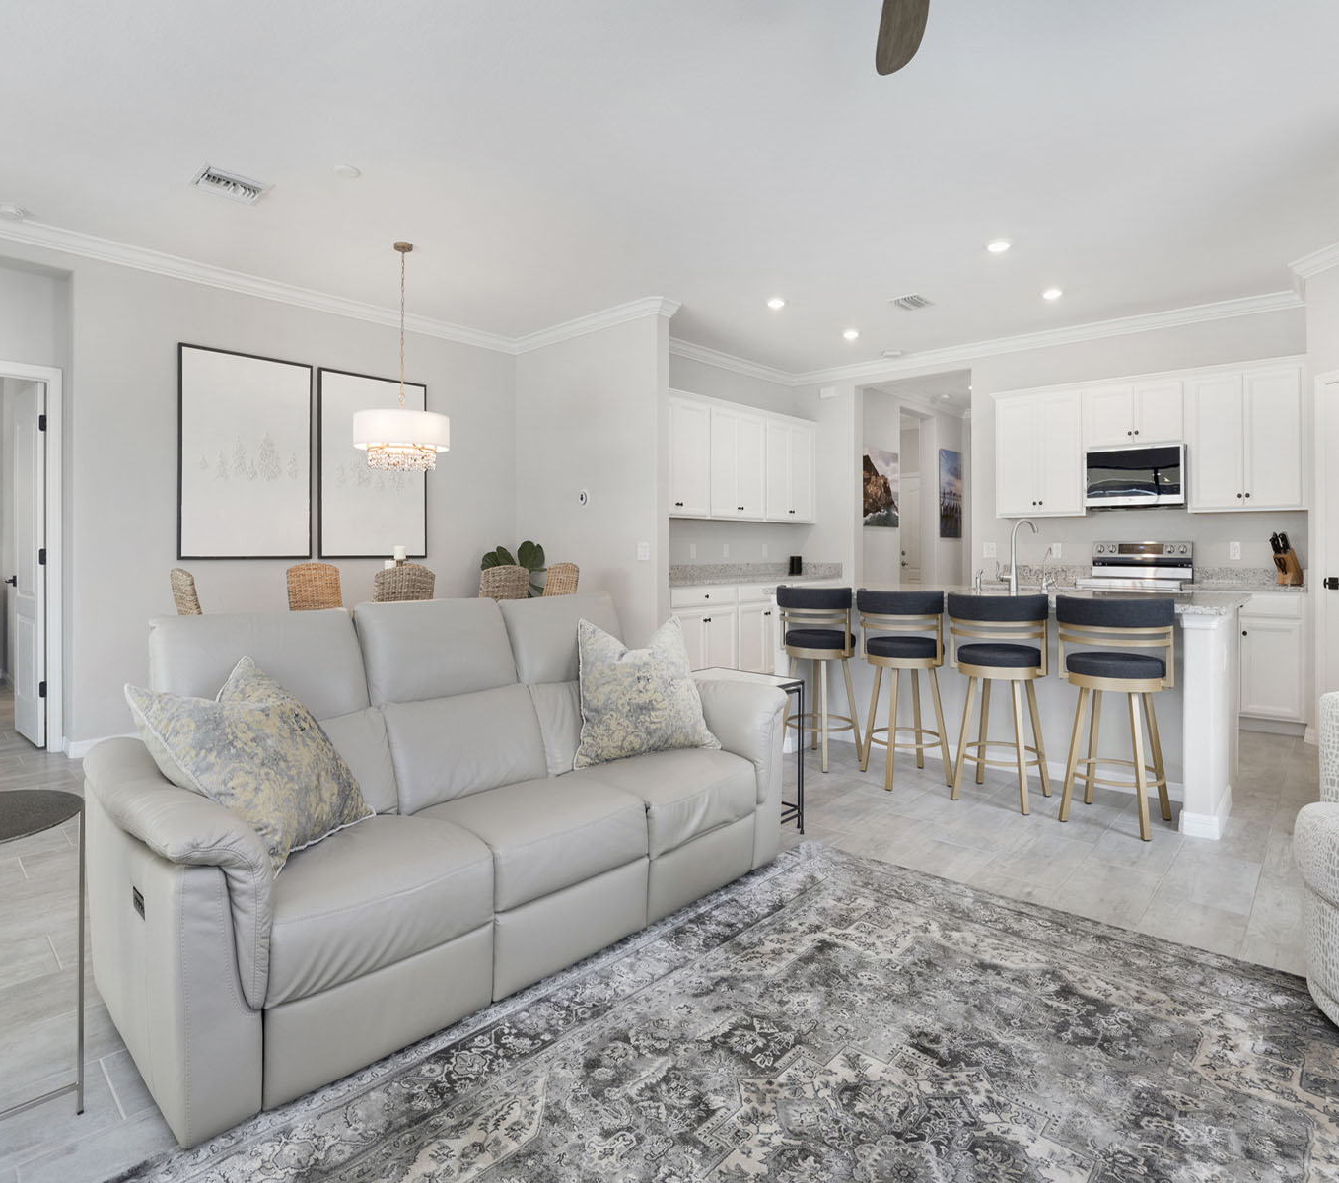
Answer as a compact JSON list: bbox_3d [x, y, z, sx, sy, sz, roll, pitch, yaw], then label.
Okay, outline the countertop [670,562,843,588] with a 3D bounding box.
[{"bbox_3d":[0.793,-0.201,6.800,0.650,0.140,2.500,2,3,42],"label":"countertop"}]

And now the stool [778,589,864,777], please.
[{"bbox_3d":[0.896,0.490,4.408,0.459,1.059,0.477,2,3,38],"label":"stool"}]

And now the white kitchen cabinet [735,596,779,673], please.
[{"bbox_3d":[0.614,0.392,6.613,0.607,0.948,0.845,2,3,36],"label":"white kitchen cabinet"}]

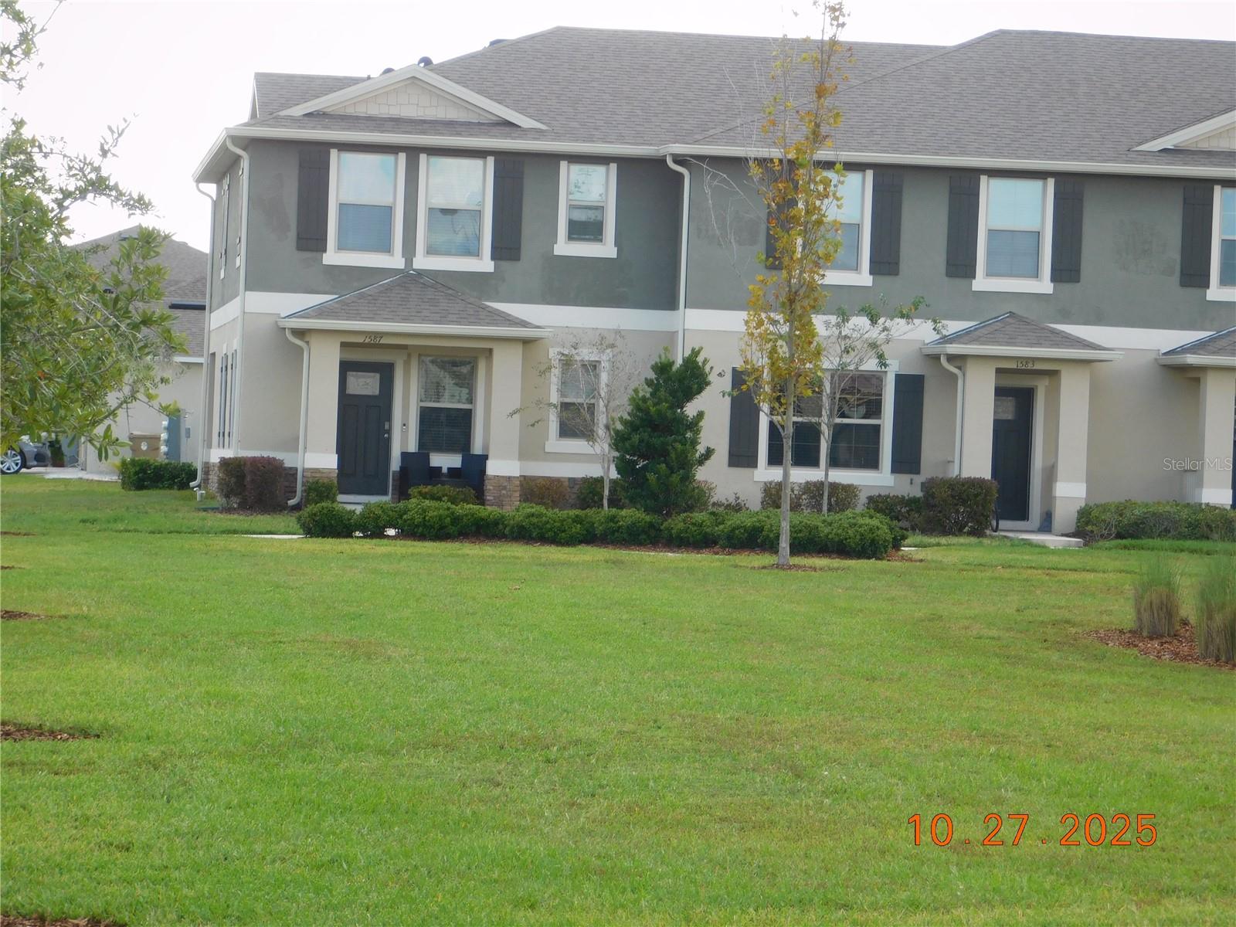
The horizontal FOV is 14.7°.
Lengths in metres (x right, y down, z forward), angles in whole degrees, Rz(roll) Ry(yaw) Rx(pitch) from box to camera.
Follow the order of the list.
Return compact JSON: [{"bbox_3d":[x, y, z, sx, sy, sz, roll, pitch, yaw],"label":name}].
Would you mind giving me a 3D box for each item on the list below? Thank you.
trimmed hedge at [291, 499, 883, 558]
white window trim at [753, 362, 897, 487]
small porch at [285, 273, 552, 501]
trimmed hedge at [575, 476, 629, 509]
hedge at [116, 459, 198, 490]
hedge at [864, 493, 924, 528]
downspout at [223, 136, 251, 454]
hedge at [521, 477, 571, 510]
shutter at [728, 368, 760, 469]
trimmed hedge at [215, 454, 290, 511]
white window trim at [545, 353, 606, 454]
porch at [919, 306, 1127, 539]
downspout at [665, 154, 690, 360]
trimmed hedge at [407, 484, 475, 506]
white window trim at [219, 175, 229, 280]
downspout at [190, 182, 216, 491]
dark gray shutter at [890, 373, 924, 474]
[{"bbox_3d":[-0.261,0.923,69.285,8.610,0.630,1.100,2,0,-7],"label":"trimmed hedge"},{"bbox_3d":[3.167,-0.636,72.335,2.147,1.891,0.100,2,0,-7],"label":"white window trim"},{"bbox_3d":[-3.173,-1.142,72.155,4.050,3.600,1.850,2,0,-7],"label":"small porch"},{"bbox_3d":[-0.212,0.505,72.894,0.830,0.608,0.750,2,0,-7],"label":"trimmed hedge"},{"bbox_3d":[-8.390,0.215,87.652,1.527,0.583,1.000,2,0,-7],"label":"hedge"},{"bbox_3d":[4.163,0.721,71.732,0.881,0.528,0.750,2,0,-7],"label":"hedge"},{"bbox_3d":[-5.888,-2.185,72.787,0.390,5.480,0.100,2,0,-7],"label":"downspout"},{"bbox_3d":[-1.075,0.495,72.449,0.706,0.565,0.700,2,0,-7],"label":"hedge"},{"bbox_3d":[1.915,-0.686,72.172,0.453,1.505,0.050,2,0,-7],"label":"shutter"},{"bbox_3d":[-5.506,0.281,72.041,1.060,0.780,0.900,2,0,-7],"label":"trimmed hedge"},{"bbox_3d":[-0.596,-0.943,73.087,0.962,1.570,0.100,2,0,-7],"label":"white window trim"},{"bbox_3d":[6.010,-0.644,71.707,2.664,3.314,2.000,2,0,-7],"label":"porch"},{"bbox_3d":[0.821,-1.939,72.635,0.390,5.430,0.100,2,0,-7],"label":"downspout"},{"bbox_3d":[-2.575,0.535,70.446,1.012,0.446,0.700,2,0,-7],"label":"trimmed hedge"},{"bbox_3d":[-6.445,-3.938,78.650,0.100,1.700,1.200,2,0,-7],"label":"white window trim"},{"bbox_3d":[-7.434,-2.263,84.838,0.370,5.360,0.100,2,0,-7],"label":"downspout"},{"bbox_3d":[4.391,-0.594,72.485,0.459,1.521,0.050,2,0,-7],"label":"dark gray shutter"}]

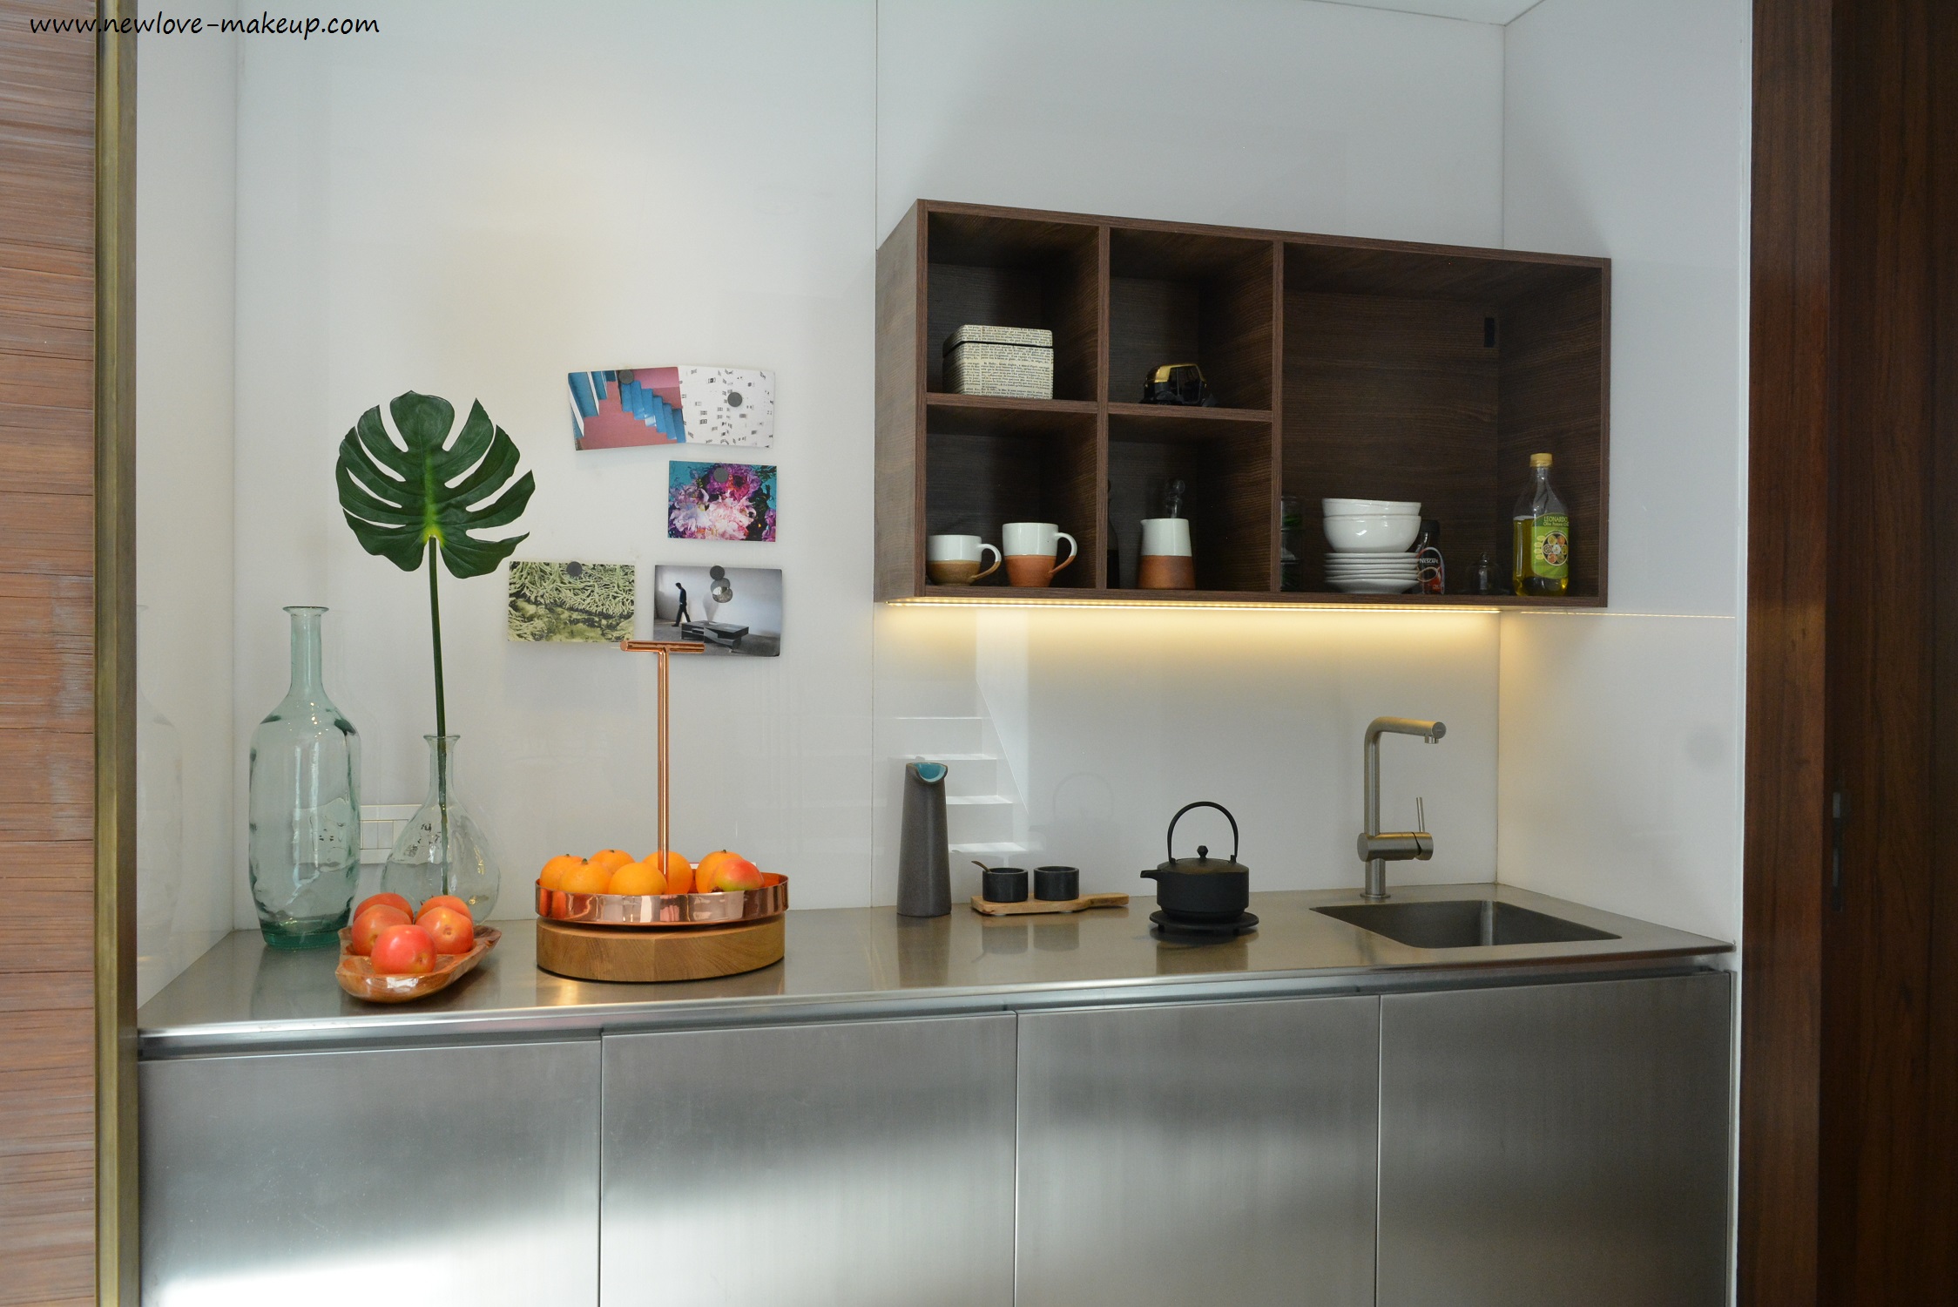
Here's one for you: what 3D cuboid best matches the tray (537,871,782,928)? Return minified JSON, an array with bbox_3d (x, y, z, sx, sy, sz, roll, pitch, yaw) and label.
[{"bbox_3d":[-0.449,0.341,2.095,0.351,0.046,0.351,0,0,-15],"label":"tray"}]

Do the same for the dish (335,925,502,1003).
[{"bbox_3d":[-0.758,0.408,1.969,0.220,0.047,0.335,0,0,-15],"label":"dish"}]

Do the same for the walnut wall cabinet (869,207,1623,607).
[{"bbox_3d":[0.445,-0.377,2.499,1.196,0.590,0.340,0,0,-15],"label":"walnut wall cabinet"}]

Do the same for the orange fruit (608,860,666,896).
[{"bbox_3d":[-0.457,0.320,1.976,0.077,0.073,0.077,0,0,-15],"label":"orange fruit"}]

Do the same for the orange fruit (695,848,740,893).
[{"bbox_3d":[-0.374,0.323,2.122,0.074,0.072,0.074,0,0,-15],"label":"orange fruit"}]

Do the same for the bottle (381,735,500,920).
[{"bbox_3d":[-0.816,0.276,2.230,0.172,0.309,0.172,0,0,-15],"label":"bottle"}]

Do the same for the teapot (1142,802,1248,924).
[{"bbox_3d":[0.346,0.331,2.374,0.182,0.181,0.147,0,0,-15],"label":"teapot"}]

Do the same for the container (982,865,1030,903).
[{"bbox_3d":[0.045,0.386,2.456,0.077,0.047,0.077,0,0,0],"label":"container"}]

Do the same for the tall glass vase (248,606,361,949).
[{"bbox_3d":[-0.995,0.180,2.176,0.152,0.497,0.152,0,0,-15],"label":"tall glass vase"}]

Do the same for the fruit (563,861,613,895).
[{"bbox_3d":[-0.528,0.317,1.972,0.071,0.067,0.071,0,0,-15],"label":"fruit"}]

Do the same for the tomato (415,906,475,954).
[{"bbox_3d":[-0.734,0.378,2.019,0.081,0.072,0.081,0,0,-15],"label":"tomato"}]

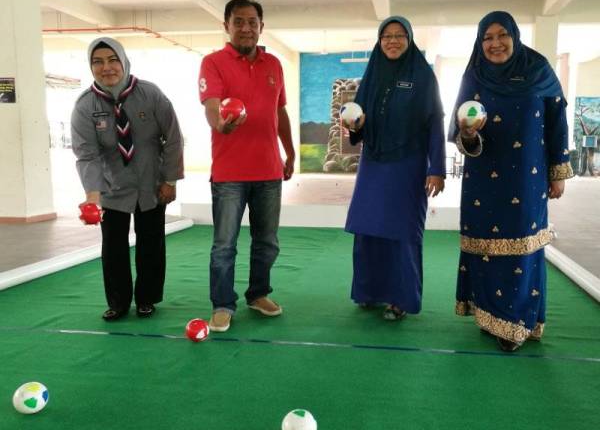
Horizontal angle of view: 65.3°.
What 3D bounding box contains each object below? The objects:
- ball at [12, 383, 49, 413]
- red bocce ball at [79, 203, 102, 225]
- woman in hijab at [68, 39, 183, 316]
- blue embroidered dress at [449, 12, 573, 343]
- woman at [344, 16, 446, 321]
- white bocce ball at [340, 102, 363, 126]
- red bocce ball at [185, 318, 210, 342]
[{"bbox_3d":[-0.928,0.633,1.616,0.110,0.110,0.110,0,7,0],"label":"ball"},{"bbox_3d":[-1.022,-0.007,2.288,0.110,0.110,0.110,0,7,0],"label":"red bocce ball"},{"bbox_3d":[-0.900,-0.147,2.470,0.580,1.450,0.620,-1,7,-12],"label":"woman in hijab"},{"bbox_3d":[0.960,-0.150,2.127,0.570,1.500,0.580,2,7,15],"label":"blue embroidered dress"},{"bbox_3d":[0.500,-0.223,2.471,0.560,1.600,0.500,2,7,17],"label":"woman"},{"bbox_3d":[0.251,-0.481,2.238,0.110,0.110,0.110,0,7,0],"label":"white bocce ball"},{"bbox_3d":[-0.490,0.556,2.244,0.110,0.110,0.110,0,7,0],"label":"red bocce ball"}]

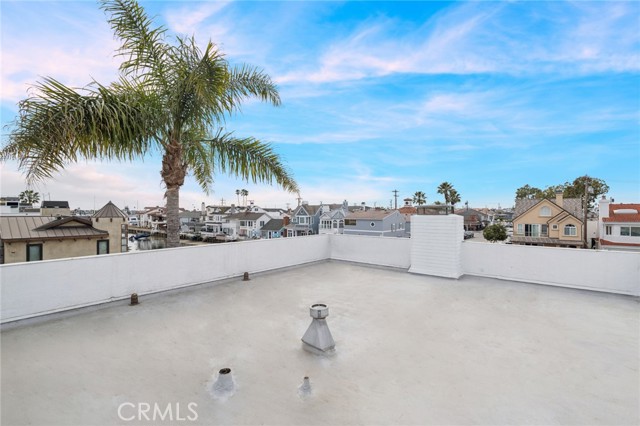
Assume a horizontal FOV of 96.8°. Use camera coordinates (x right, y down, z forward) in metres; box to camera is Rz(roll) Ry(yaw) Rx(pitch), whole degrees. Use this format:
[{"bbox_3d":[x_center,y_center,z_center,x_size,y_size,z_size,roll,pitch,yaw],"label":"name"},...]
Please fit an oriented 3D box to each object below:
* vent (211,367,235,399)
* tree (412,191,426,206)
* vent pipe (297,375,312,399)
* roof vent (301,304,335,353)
[{"bbox_3d":[-0.855,1.468,2.500,0.200,0.165,0.200,0,0,0],"label":"vent"},{"bbox_3d":[26.400,0.900,75.000,3.500,13.200,3.500,0,0,0],"label":"tree"},{"bbox_3d":[-0.131,1.485,2.450,0.125,0.130,0.125,0,0,0],"label":"vent pipe"},{"bbox_3d":[-0.010,1.311,3.250,0.390,0.480,0.220,0,0,42],"label":"roof vent"}]

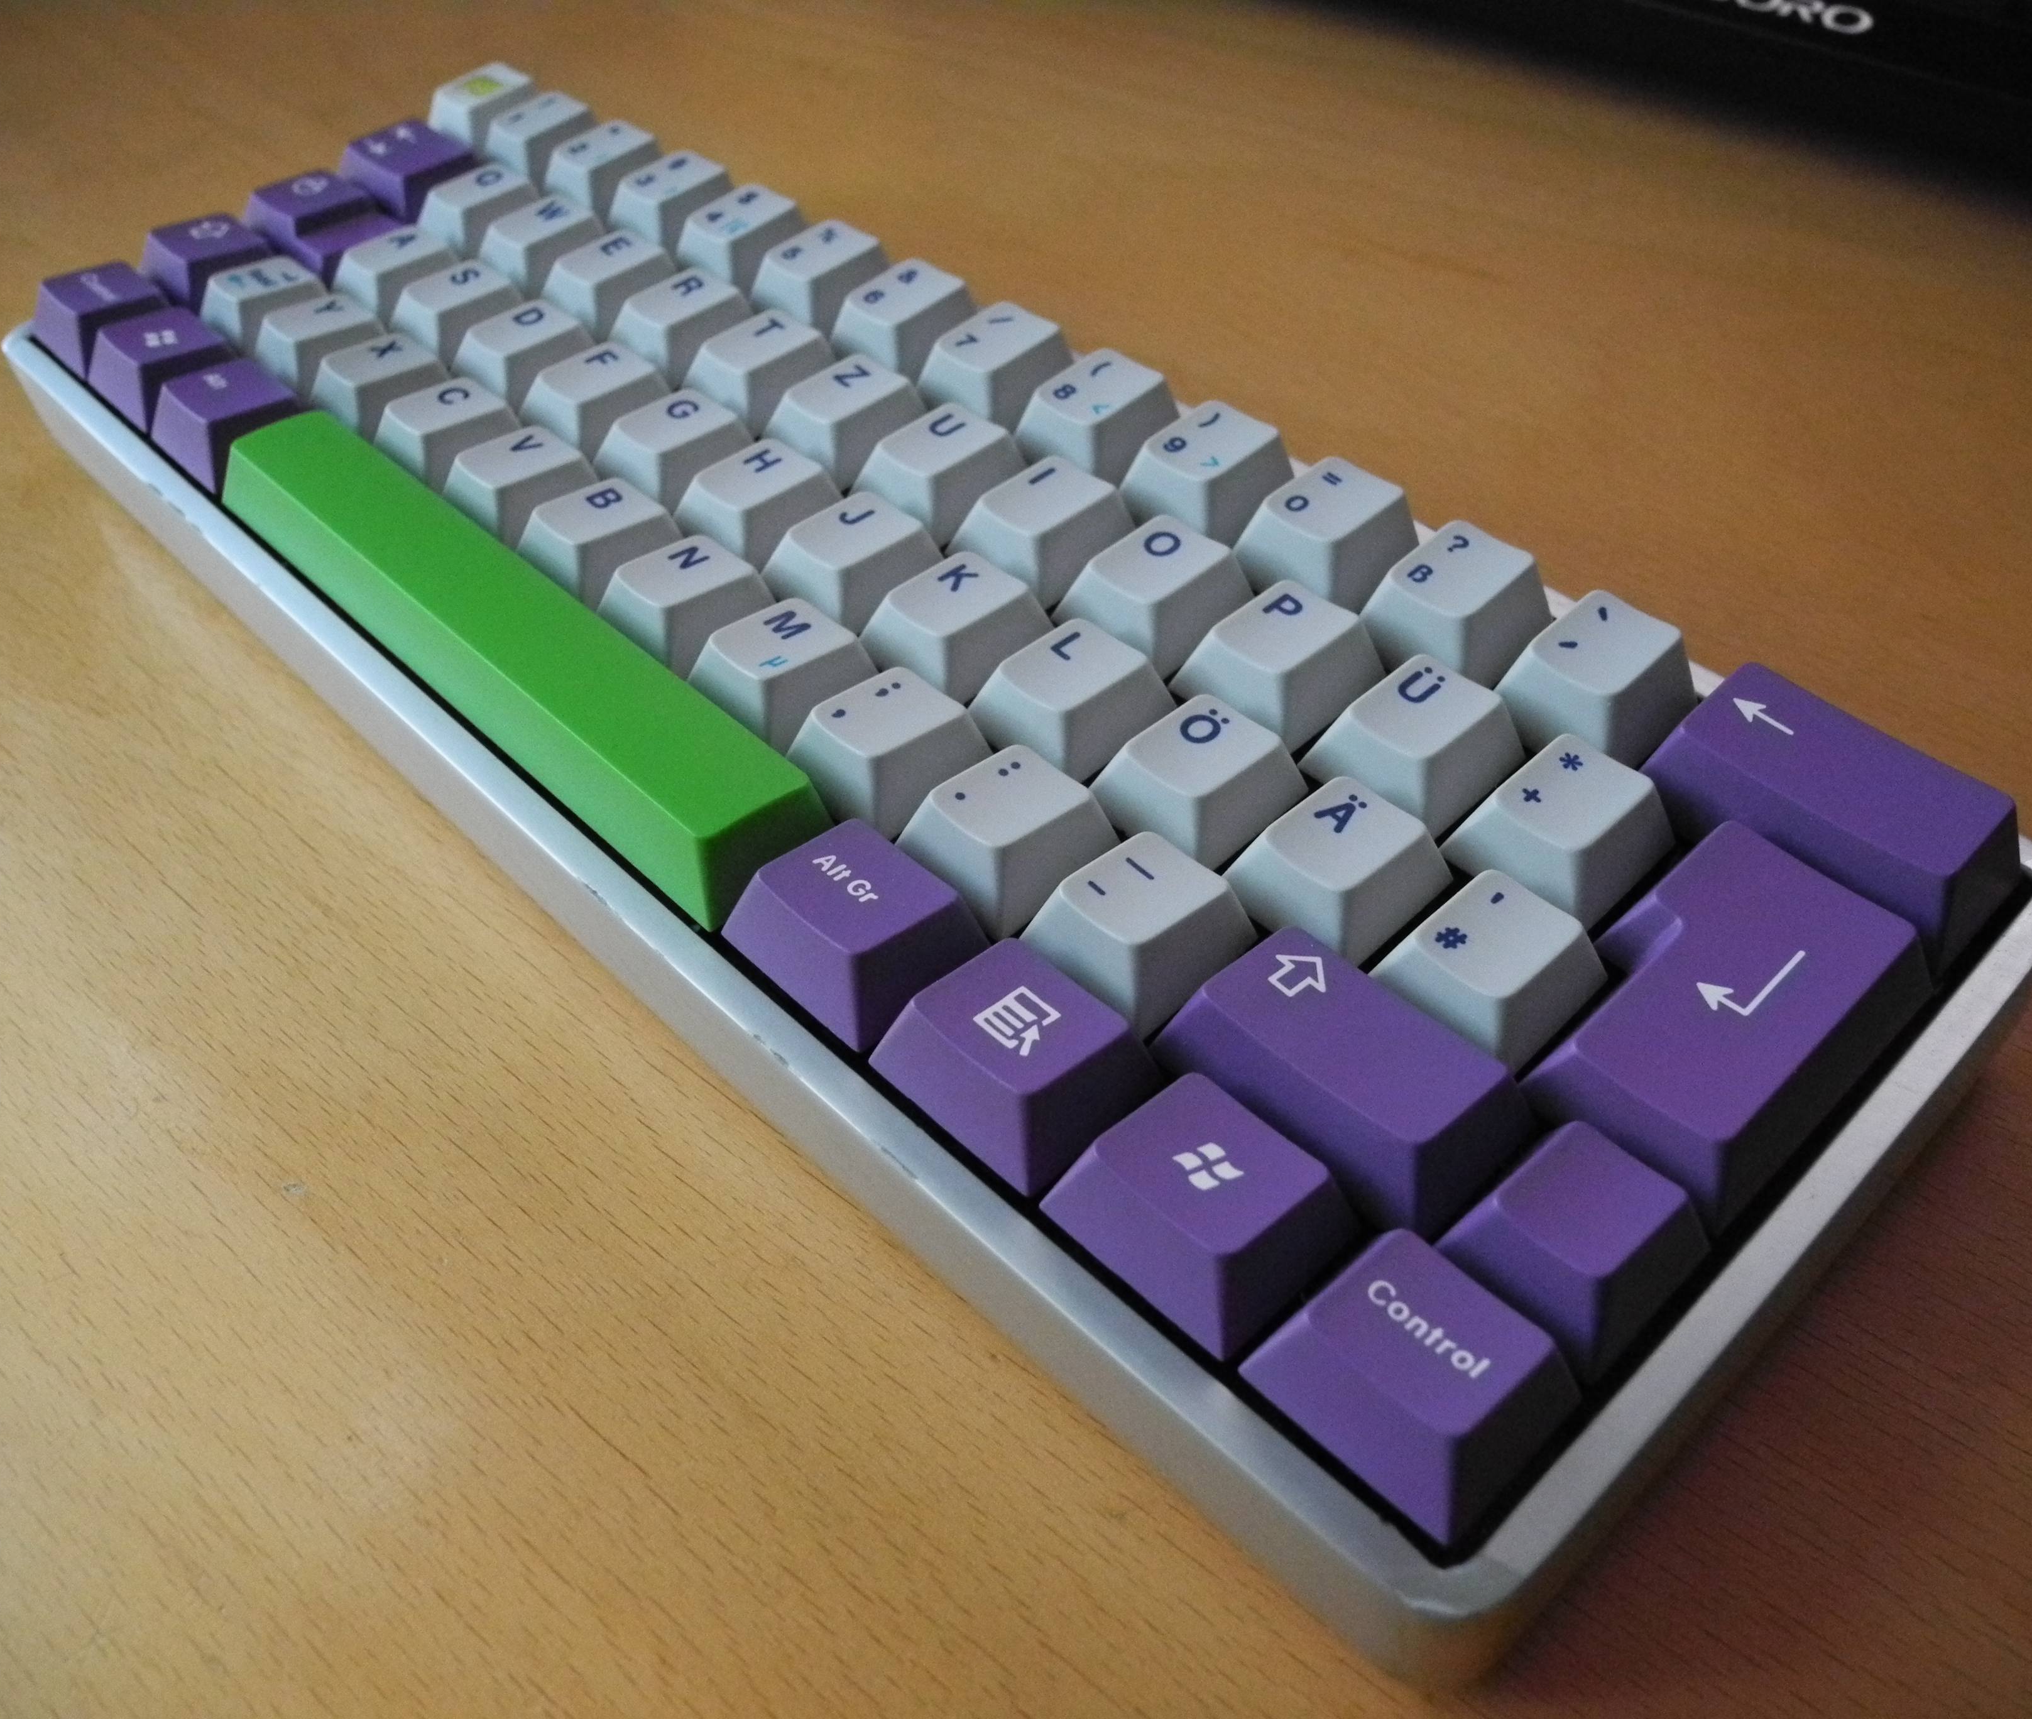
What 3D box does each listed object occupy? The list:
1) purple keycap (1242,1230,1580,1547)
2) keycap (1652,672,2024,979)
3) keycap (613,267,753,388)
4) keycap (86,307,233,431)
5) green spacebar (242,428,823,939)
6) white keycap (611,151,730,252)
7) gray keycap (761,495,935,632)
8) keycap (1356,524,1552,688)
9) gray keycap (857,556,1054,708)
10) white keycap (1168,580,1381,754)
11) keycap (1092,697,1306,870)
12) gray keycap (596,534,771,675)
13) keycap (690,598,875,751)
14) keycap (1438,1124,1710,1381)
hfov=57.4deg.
[{"bbox_3d":[0.032,0.041,0.150,0.018,0.009,0.023,-38,54,-24],"label":"purple keycap"},{"bbox_3d":[0.081,-0.005,0.185,0.018,0.009,0.037,-38,54,-24],"label":"keycap"},{"bbox_3d":[-0.049,-0.078,0.269,0.018,0.008,0.018,-38,54,-24],"label":"keycap"},{"bbox_3d":[-0.129,-0.075,0.279,0.018,0.009,0.023,-38,54,-24],"label":"keycap"},{"bbox_3d":[-0.065,-0.029,0.226,0.018,0.009,0.118,-38,54,-24],"label":"green spacebar"},{"bbox_3d":[-0.054,-0.103,0.291,0.018,0.009,0.018,-38,54,-24],"label":"white keycap"},{"bbox_3d":[-0.020,-0.038,0.228,0.018,0.007,0.018,-38,54,-24],"label":"gray keycap"},{"bbox_3d":[0.049,-0.029,0.209,0.018,0.009,0.018,-38,54,-24],"label":"keycap"},{"bbox_3d":[-0.007,-0.028,0.218,0.018,0.007,0.018,-38,54,-24],"label":"gray keycap"},{"bbox_3d":[0.029,-0.023,0.207,0.018,0.008,0.018,-38,54,-24],"label":"white keycap"},{"bbox_3d":[0.019,-0.009,0.198,0.018,0.007,0.018,-38,54,-24],"label":"keycap"},{"bbox_3d":[-0.041,-0.032,0.225,0.018,0.009,0.018,-38,54,-24],"label":"gray keycap"},{"bbox_3d":[-0.028,-0.023,0.215,0.018,0.009,0.018,-38,54,-24],"label":"keycap"},{"bbox_3d":[0.047,0.031,0.157,0.018,0.009,0.018,-38,54,-24],"label":"keycap"}]

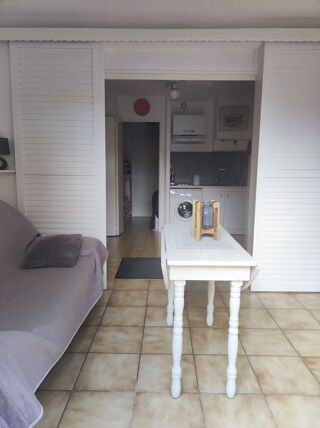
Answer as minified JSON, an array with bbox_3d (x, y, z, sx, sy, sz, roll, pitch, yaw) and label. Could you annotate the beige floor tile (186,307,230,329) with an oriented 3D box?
[{"bbox_3d":[0.387,0.820,2.446,0.330,0.010,0.330,1,9,1],"label":"beige floor tile"}]

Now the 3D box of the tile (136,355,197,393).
[{"bbox_3d":[0.042,0.917,1.788,0.330,0.010,0.330,1,9,1],"label":"tile"}]

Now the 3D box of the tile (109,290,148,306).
[{"bbox_3d":[-0.281,0.769,2.811,0.333,0.010,0.333,1,9,1],"label":"tile"}]

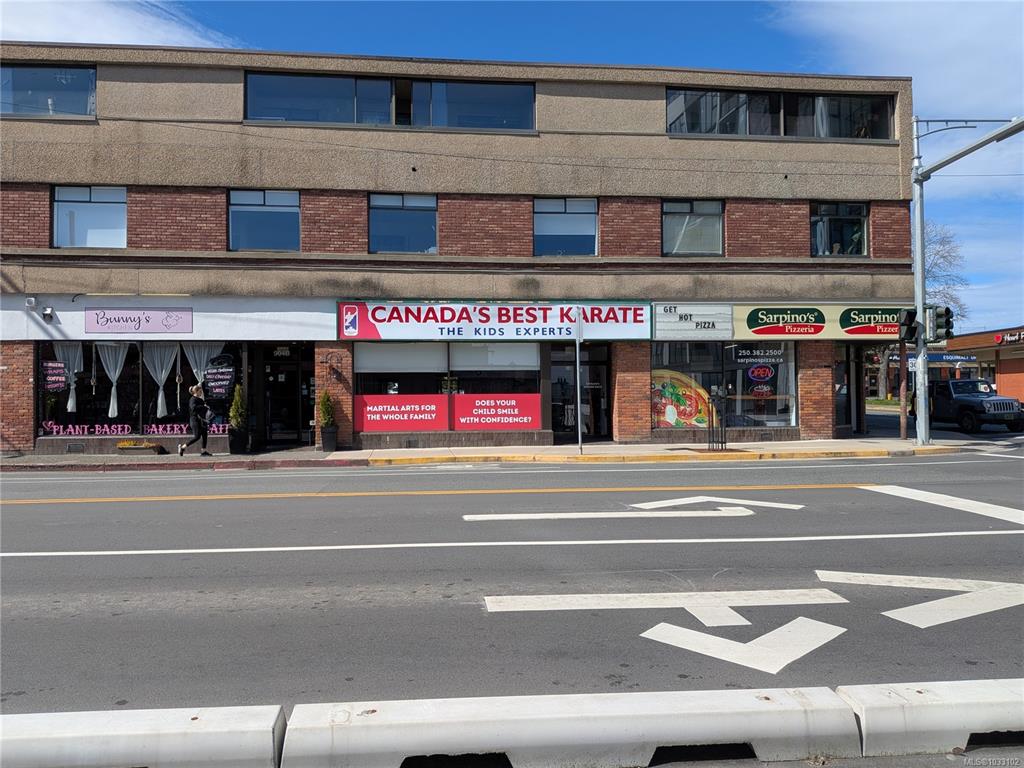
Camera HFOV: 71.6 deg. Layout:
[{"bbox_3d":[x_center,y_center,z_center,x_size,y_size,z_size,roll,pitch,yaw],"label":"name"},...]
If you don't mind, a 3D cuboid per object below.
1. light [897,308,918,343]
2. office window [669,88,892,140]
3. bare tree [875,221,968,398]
[{"bbox_3d":[9.282,-1.368,16.600,0.420,0.760,0.350,0,0,-6],"label":"light"},{"bbox_3d":[7.041,-7.013,18.464,6.149,1.262,0.150,0,0,-6],"label":"office window"},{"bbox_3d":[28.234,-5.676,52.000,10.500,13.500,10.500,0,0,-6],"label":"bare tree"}]

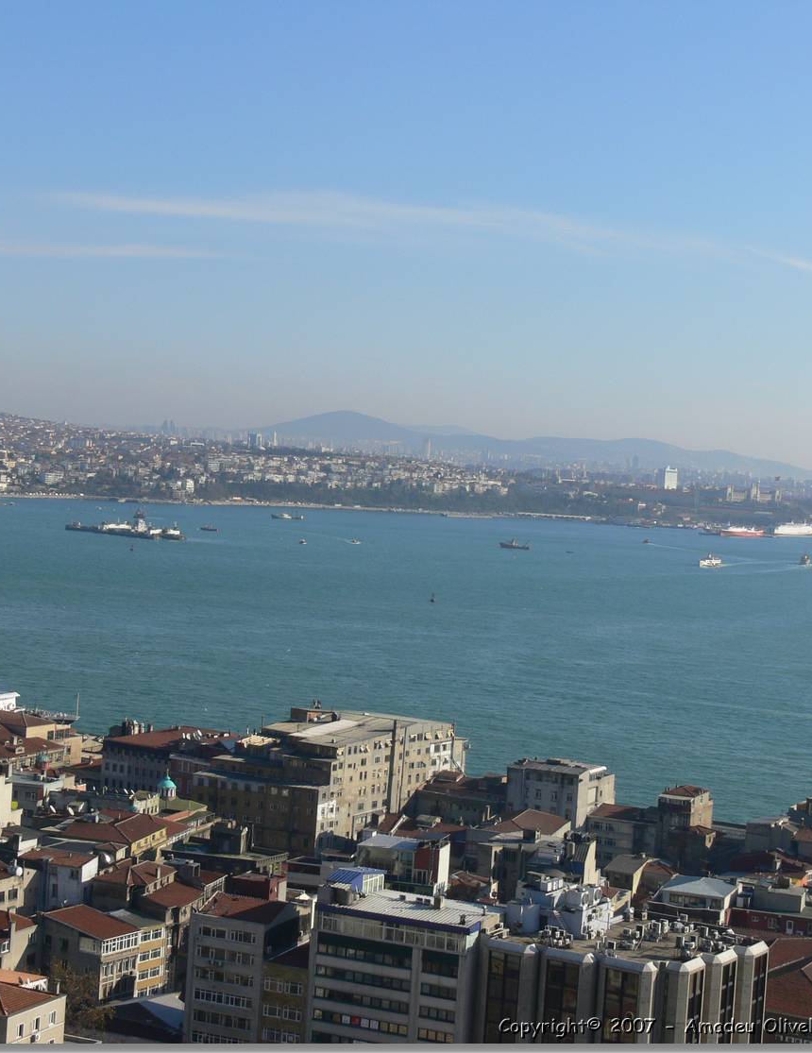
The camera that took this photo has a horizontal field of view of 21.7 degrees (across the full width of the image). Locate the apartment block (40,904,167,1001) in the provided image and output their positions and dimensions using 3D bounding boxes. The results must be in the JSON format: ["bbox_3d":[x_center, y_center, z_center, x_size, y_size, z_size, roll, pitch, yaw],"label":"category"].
[{"bbox_3d":[-49.210,69.600,344.880,12.900,13.000,14.700,6,2,36],"label":"apartment block"}]

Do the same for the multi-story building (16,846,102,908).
[{"bbox_3d":[-62.270,65.650,374.430,12.200,16.000,11.000,4,2,7],"label":"multi-story building"}]

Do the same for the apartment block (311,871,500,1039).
[{"bbox_3d":[-0.440,64.900,297.480,21.300,27.700,12.000,5,2,19],"label":"apartment block"}]

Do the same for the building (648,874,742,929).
[{"bbox_3d":[55.860,75.640,410.330,13.900,15.000,13.000,5,2,18],"label":"building"}]

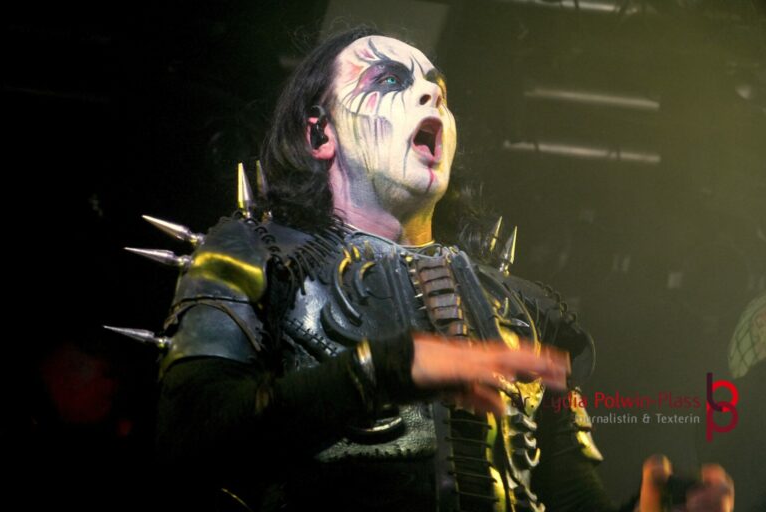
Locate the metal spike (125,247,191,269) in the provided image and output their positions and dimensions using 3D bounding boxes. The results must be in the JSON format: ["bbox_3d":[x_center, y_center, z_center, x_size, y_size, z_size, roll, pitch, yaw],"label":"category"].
[{"bbox_3d":[-0.254,0.001,2.460,0.081,0.015,0.015,13,0,11],"label":"metal spike"}]

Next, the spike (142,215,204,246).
[{"bbox_3d":[-0.238,-0.031,2.460,0.078,0.015,0.015,22,0,12],"label":"spike"}]

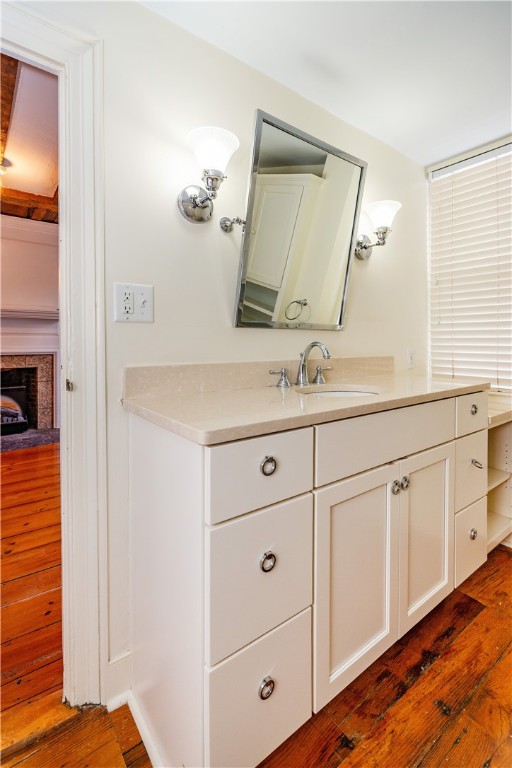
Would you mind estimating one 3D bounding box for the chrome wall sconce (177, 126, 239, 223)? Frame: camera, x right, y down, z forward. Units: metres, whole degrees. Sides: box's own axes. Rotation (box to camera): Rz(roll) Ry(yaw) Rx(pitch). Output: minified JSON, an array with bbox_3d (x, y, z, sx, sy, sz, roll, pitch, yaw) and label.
[{"bbox_3d":[-0.153,-0.666,1.100,0.168,0.233,0.222,-3,5,-35],"label":"chrome wall sconce"}]

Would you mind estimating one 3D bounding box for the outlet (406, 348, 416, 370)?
[{"bbox_3d":[0.913,-0.147,2.000,0.075,0.118,0.009,-3,5,-35],"label":"outlet"}]

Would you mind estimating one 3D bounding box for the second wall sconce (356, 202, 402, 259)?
[{"bbox_3d":[0.585,-0.731,1.626,0.168,0.233,0.222,-3,5,-35],"label":"second wall sconce"}]

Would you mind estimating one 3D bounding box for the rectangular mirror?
[{"bbox_3d":[0.200,-0.583,1.392,0.590,0.722,0.025,-3,15,-35],"label":"rectangular mirror"}]

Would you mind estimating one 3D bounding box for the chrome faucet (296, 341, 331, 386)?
[{"bbox_3d":[0.229,-0.086,1.348,0.055,0.176,0.174,-3,5,-35],"label":"chrome faucet"}]

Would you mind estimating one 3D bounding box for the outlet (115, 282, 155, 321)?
[{"bbox_3d":[-0.383,-0.254,1.073,0.120,0.118,0.011,-3,5,-35],"label":"outlet"}]

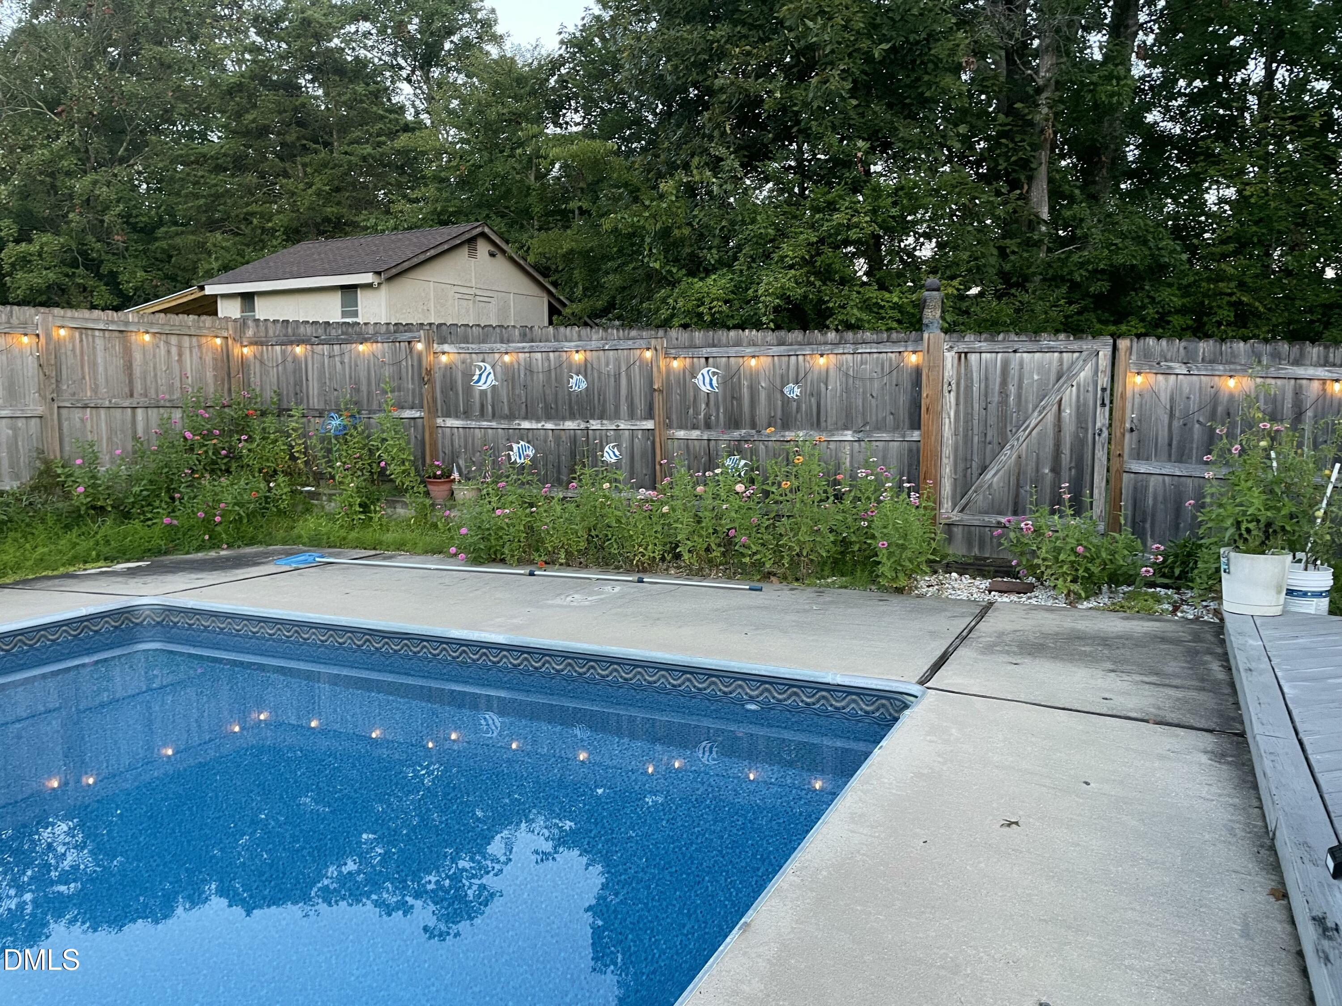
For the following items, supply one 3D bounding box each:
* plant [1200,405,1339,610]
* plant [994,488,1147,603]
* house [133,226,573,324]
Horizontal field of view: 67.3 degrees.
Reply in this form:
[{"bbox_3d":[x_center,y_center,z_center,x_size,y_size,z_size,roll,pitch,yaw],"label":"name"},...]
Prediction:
[{"bbox_3d":[3.620,0.034,6.135,0.720,1.270,0.660,2,6,26],"label":"plant"},{"bbox_3d":[2.901,0.267,7.264,0.960,0.800,0.720,2,6,26],"label":"plant"},{"bbox_3d":[-7.016,-3.851,22.404,7.650,3.980,5.780,3,7,29],"label":"house"}]

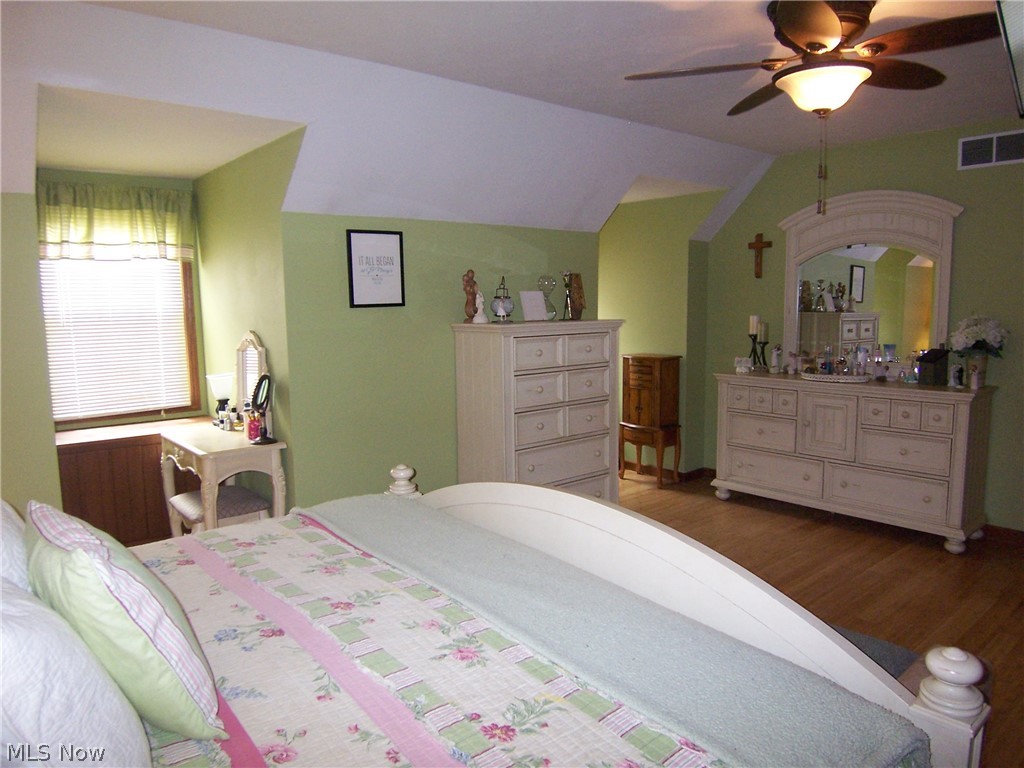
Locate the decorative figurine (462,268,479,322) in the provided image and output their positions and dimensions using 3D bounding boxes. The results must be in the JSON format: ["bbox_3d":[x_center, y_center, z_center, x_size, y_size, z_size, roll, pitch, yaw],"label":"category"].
[{"bbox_3d":[-0.241,-0.514,3.944,0.088,0.315,0.080,-6,8,-40],"label":"decorative figurine"}]

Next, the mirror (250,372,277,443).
[{"bbox_3d":[-1.284,0.127,3.531,0.140,0.355,0.155,-6,8,-40],"label":"mirror"}]

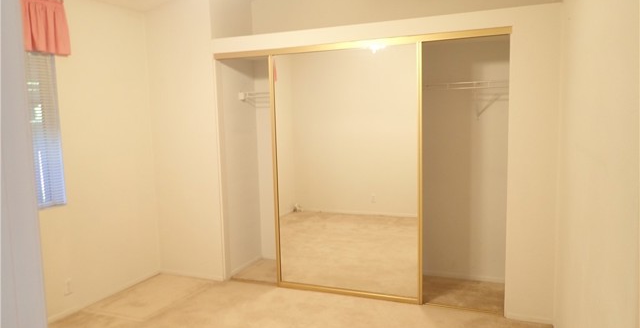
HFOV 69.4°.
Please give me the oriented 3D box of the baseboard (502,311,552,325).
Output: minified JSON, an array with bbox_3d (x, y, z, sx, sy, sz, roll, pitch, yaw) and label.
[{"bbox_3d":[1.497,1.102,3.318,0.315,0.045,0.013,1,6,23],"label":"baseboard"}]

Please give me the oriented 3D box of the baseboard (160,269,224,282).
[{"bbox_3d":[-1.234,1.069,4.435,0.733,0.045,0.013,1,6,23],"label":"baseboard"}]

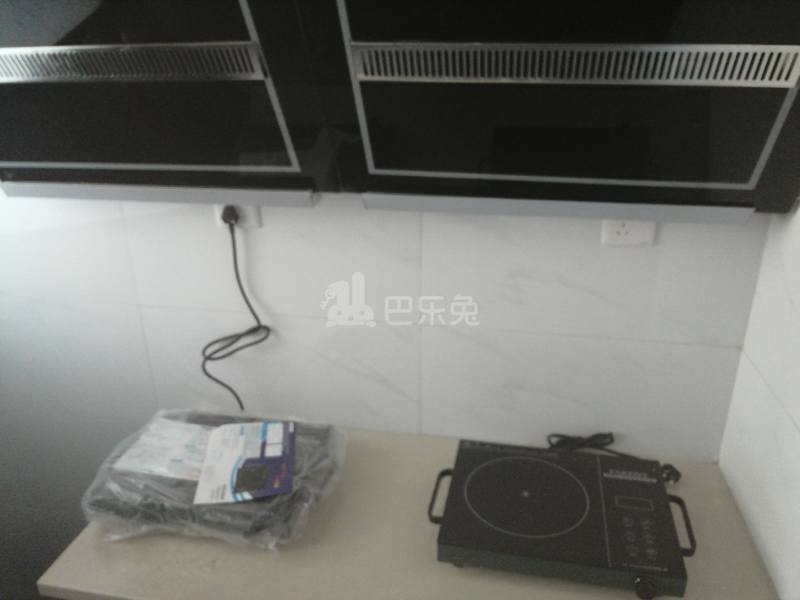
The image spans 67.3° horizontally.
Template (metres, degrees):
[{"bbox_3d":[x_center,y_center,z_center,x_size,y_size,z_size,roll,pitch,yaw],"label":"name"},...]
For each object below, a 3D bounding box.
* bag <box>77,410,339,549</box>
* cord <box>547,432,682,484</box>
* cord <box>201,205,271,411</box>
[{"bbox_3d":[-0.307,0.304,1.071,0.375,0.082,0.280,4,22,11],"label":"bag"},{"bbox_3d":[0.395,0.290,1.109,0.233,0.062,0.105,4,22,11],"label":"cord"},{"bbox_3d":[-0.337,0.038,1.189,0.150,0.458,0.070,4,22,11],"label":"cord"}]

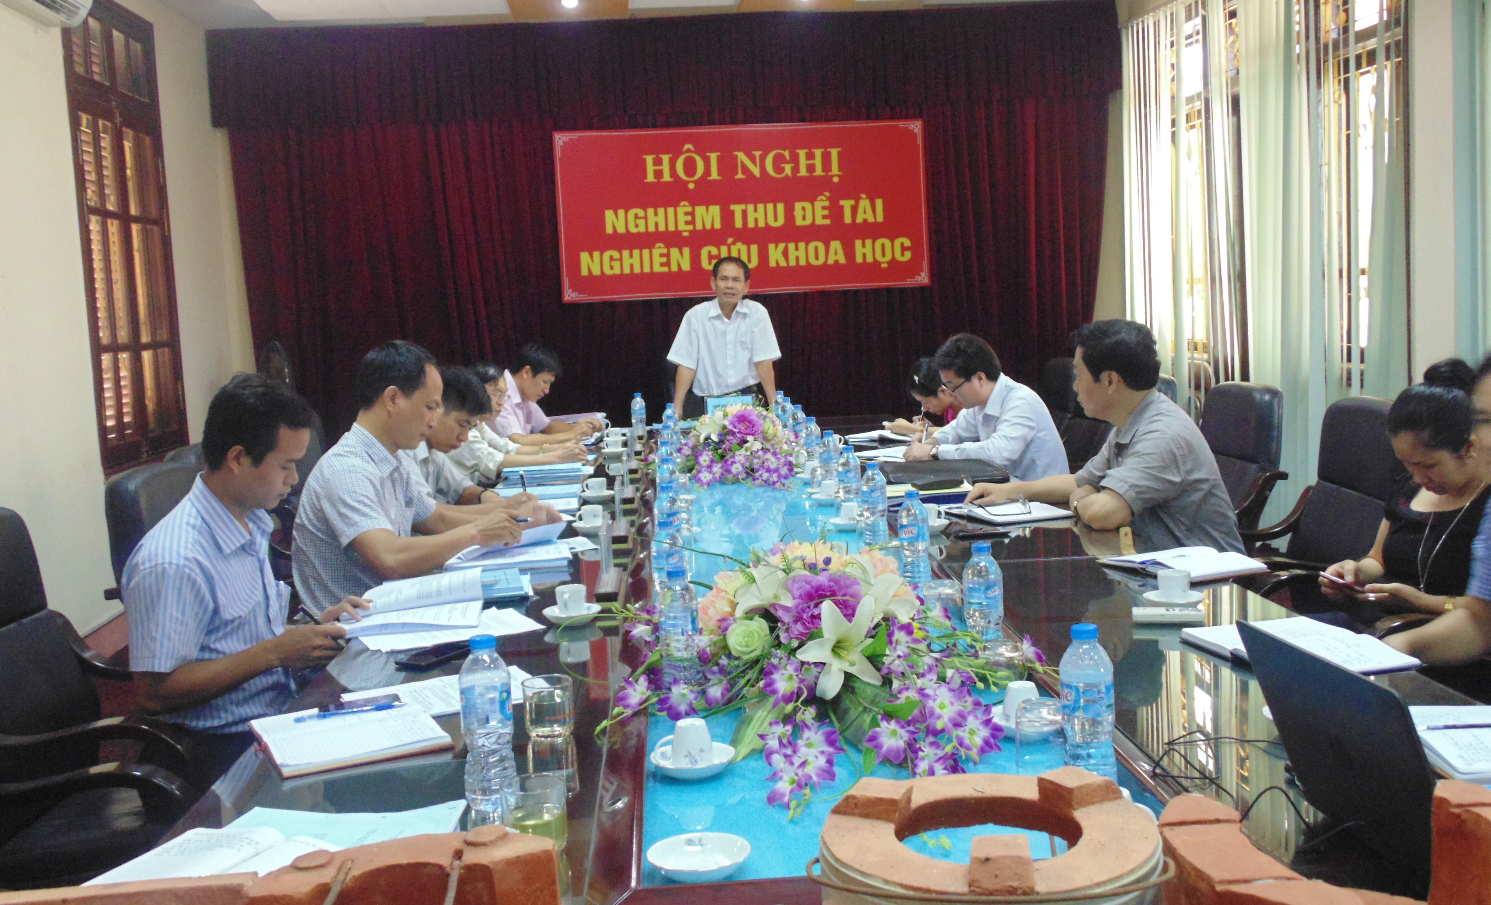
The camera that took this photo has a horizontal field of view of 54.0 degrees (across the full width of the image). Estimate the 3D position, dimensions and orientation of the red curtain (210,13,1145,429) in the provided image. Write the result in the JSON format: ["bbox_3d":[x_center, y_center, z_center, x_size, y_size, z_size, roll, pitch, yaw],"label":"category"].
[{"bbox_3d":[-0.390,-1.117,9.177,5.609,3.162,0.200,-3,6,-3],"label":"red curtain"}]

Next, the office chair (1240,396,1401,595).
[{"bbox_3d":[1.353,0.389,3.931,0.680,1.041,0.620,-3,6,0],"label":"office chair"}]

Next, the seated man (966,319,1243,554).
[{"bbox_3d":[0.919,0.287,3.699,0.640,1.250,0.550,-2,7,5],"label":"seated man"}]

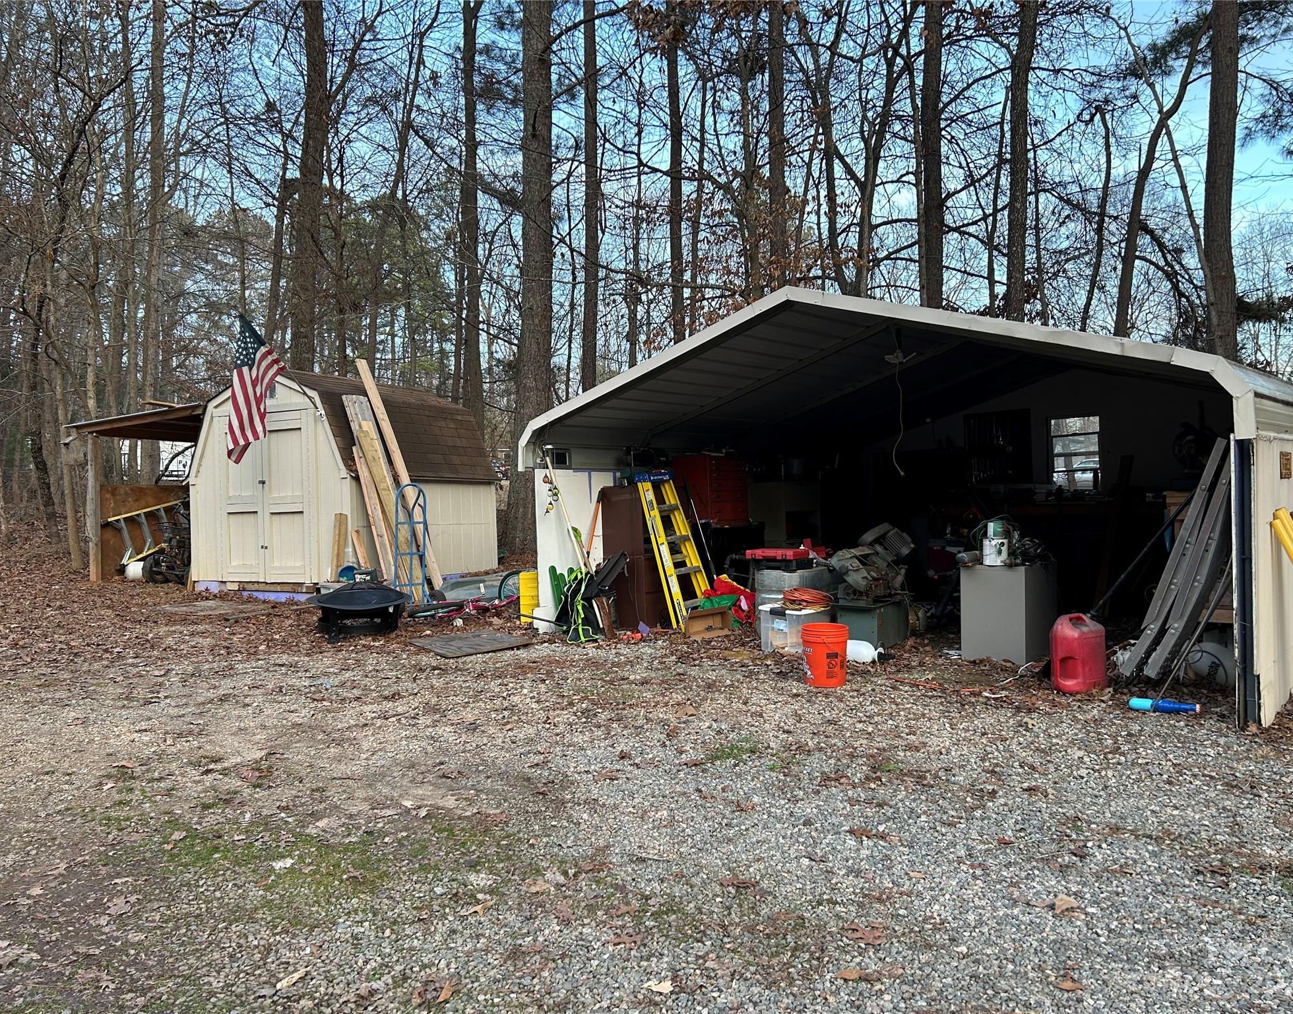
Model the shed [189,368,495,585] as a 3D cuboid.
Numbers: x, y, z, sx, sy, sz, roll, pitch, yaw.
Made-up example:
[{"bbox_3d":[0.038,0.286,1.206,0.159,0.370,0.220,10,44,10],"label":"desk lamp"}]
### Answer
[{"bbox_3d":[-3.572,-0.330,12.234,2.490,2.420,2.620,-1,0,28],"label":"shed"}]

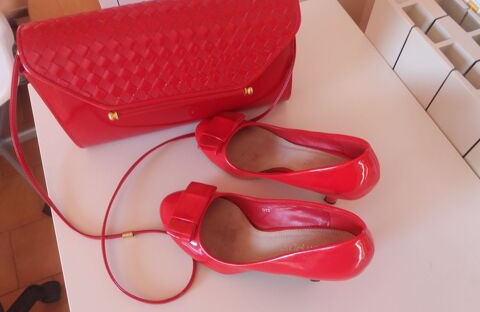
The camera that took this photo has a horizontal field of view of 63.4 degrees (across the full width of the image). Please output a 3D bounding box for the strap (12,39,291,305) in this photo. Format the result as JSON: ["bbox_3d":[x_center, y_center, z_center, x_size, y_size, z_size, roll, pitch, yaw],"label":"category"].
[{"bbox_3d":[-0.063,0.004,0.406,0.332,0.145,0.240,-14,61,-7],"label":"strap"}]

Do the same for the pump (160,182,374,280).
[{"bbox_3d":[0.010,0.070,0.371,0.216,0.138,0.081,19,62,11],"label":"pump"}]

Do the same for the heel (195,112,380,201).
[{"bbox_3d":[0.039,-0.011,0.422,0.215,0.127,0.074,23,62,13],"label":"heel"}]

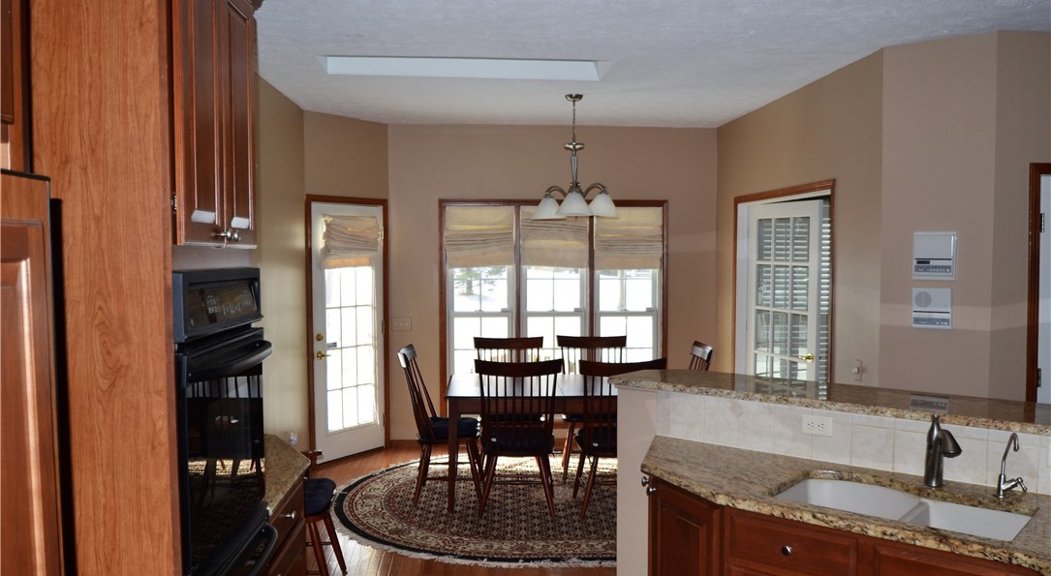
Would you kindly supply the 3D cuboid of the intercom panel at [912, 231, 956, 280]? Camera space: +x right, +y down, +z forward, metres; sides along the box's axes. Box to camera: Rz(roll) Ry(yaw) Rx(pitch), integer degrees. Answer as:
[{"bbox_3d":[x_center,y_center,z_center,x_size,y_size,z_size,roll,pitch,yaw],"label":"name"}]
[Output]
[{"bbox_3d":[2.096,-0.164,4.045,0.200,0.248,0.040,2,3,39],"label":"intercom panel"}]

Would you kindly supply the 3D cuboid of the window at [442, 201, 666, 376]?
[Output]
[{"bbox_3d":[0.259,0.237,6.774,1.970,1.970,0.120,0,3,-5],"label":"window"}]

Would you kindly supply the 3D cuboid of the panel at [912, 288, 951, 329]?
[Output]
[{"bbox_3d":[2.093,0.108,4.066,0.182,0.210,0.030,2,3,39],"label":"panel"}]

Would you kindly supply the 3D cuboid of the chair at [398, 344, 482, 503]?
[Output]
[{"bbox_3d":[-0.587,0.920,5.427,0.580,1.010,0.540,0,3,1],"label":"chair"}]

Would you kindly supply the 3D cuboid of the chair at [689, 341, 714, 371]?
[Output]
[{"bbox_3d":[1.012,0.907,5.562,0.580,1.010,0.540,0,3,-1],"label":"chair"}]

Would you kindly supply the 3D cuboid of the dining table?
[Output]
[{"bbox_3d":[0.236,1.046,5.503,1.540,0.745,0.890,0,3,-2],"label":"dining table"}]

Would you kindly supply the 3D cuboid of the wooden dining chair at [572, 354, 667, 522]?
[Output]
[{"bbox_3d":[0.595,0.933,5.046,0.550,1.010,0.570,0,3,-4],"label":"wooden dining chair"}]

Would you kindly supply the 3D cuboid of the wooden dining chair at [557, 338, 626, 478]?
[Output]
[{"bbox_3d":[0.538,0.888,6.013,0.550,1.010,0.570,0,3,0],"label":"wooden dining chair"}]

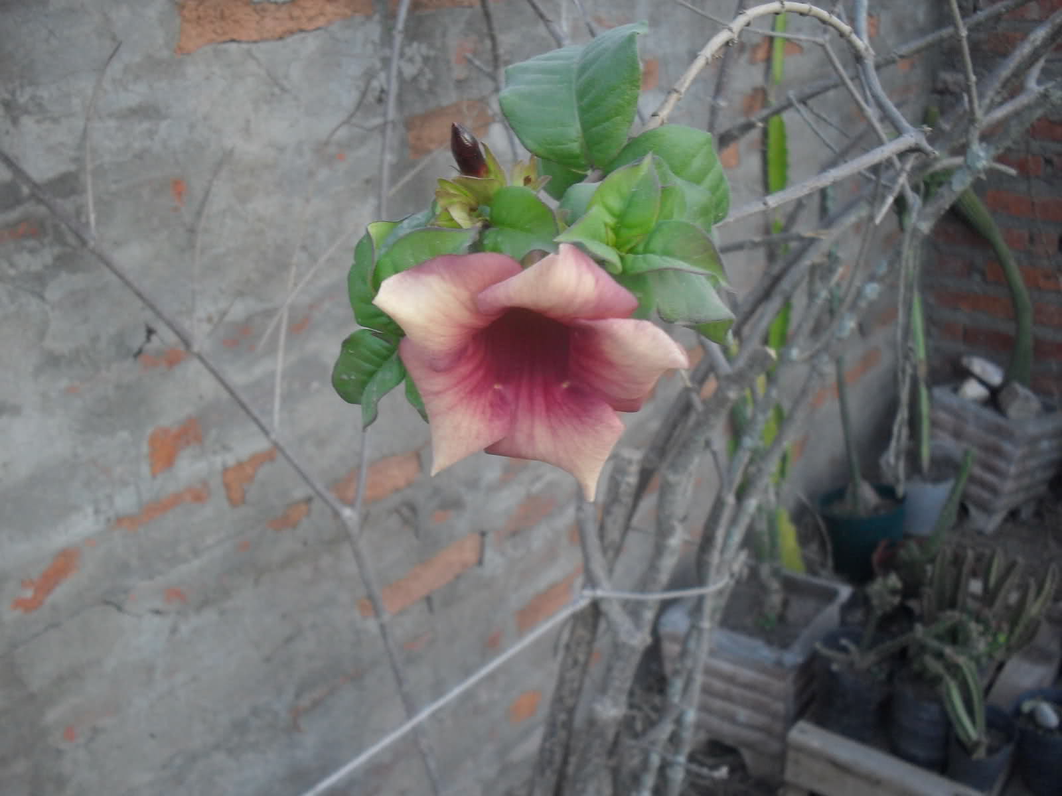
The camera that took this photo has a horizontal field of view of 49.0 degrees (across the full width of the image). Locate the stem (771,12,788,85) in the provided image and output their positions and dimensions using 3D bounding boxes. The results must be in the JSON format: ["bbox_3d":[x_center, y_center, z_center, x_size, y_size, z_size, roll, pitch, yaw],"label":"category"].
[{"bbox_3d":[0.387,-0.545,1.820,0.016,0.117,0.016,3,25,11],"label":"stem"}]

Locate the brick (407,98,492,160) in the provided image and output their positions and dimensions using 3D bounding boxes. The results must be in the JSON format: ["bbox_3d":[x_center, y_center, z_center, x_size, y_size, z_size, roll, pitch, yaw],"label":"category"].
[{"bbox_3d":[-0.143,-0.355,1.516,0.110,0.057,0.170,17,31,41],"label":"brick"}]

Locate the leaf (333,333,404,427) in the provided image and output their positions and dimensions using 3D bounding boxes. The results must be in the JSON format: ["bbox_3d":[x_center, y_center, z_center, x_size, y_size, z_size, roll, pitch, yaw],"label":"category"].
[{"bbox_3d":[-0.054,-0.006,0.385,0.022,0.029,0.018,-8,22,-8],"label":"leaf"}]

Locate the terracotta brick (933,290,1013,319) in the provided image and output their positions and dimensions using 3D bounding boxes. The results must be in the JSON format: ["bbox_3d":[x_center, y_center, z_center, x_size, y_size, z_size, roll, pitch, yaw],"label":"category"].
[{"bbox_3d":[0.980,-0.216,2.511,0.200,0.050,0.110,17,31,41],"label":"terracotta brick"}]

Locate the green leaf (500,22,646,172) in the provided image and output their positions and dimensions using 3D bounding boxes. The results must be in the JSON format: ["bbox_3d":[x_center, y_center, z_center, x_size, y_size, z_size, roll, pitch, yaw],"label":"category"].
[{"bbox_3d":[0.014,-0.101,0.390,0.047,0.046,0.030,-4,22,3],"label":"green leaf"}]

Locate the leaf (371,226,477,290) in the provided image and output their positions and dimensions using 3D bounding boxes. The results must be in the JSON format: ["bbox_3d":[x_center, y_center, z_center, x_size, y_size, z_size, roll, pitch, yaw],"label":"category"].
[{"bbox_3d":[-0.032,-0.043,0.355,0.034,0.021,0.025,-5,23,0],"label":"leaf"}]

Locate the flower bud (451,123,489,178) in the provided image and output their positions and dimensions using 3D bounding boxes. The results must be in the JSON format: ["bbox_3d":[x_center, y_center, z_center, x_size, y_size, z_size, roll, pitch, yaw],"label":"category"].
[{"bbox_3d":[-0.020,-0.082,0.385,0.009,0.018,0.009,-25,15,2],"label":"flower bud"}]

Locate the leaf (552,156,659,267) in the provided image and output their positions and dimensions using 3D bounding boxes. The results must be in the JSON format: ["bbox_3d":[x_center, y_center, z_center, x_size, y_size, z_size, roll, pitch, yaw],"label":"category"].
[{"bbox_3d":[0.025,-0.061,0.375,0.033,0.031,0.026,-3,22,4],"label":"leaf"}]

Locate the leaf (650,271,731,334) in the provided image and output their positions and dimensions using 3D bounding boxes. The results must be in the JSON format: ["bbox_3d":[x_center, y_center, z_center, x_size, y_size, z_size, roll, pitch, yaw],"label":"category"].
[{"bbox_3d":[0.052,-0.031,0.380,0.028,0.019,0.022,-2,22,8],"label":"leaf"}]

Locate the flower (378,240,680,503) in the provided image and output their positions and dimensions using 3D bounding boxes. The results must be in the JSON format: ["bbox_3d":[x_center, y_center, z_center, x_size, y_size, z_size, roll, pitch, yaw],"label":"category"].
[{"bbox_3d":[0.000,-0.010,0.345,0.089,0.077,0.060,-5,23,0],"label":"flower"}]

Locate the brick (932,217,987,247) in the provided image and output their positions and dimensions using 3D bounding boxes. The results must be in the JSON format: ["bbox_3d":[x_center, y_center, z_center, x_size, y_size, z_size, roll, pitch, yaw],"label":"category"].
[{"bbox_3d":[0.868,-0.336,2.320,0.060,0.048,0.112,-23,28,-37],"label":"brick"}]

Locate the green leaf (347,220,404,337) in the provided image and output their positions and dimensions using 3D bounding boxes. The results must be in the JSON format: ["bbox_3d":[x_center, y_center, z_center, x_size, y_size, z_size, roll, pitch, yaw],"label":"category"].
[{"bbox_3d":[-0.048,-0.036,0.360,0.019,0.036,0.022,-5,23,0],"label":"green leaf"}]

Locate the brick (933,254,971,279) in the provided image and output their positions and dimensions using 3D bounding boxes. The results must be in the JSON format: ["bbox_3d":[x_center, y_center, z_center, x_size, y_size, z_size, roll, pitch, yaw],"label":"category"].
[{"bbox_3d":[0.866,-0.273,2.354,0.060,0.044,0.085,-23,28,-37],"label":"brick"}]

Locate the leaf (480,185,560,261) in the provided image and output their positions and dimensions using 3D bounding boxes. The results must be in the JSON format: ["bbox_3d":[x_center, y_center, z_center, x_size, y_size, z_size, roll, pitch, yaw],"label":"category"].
[{"bbox_3d":[-0.004,-0.054,0.360,0.025,0.024,0.024,-5,23,0],"label":"leaf"}]

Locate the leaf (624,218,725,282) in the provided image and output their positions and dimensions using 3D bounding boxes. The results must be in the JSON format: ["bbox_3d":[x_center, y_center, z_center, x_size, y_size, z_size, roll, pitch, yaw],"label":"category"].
[{"bbox_3d":[0.043,-0.043,0.345,0.030,0.019,0.026,-5,23,0],"label":"leaf"}]

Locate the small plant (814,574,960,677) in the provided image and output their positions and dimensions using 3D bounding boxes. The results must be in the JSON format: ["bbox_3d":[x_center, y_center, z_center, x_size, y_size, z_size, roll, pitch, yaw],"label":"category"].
[{"bbox_3d":[0.466,0.296,1.530,0.180,0.095,0.130,2,23,17],"label":"small plant"}]

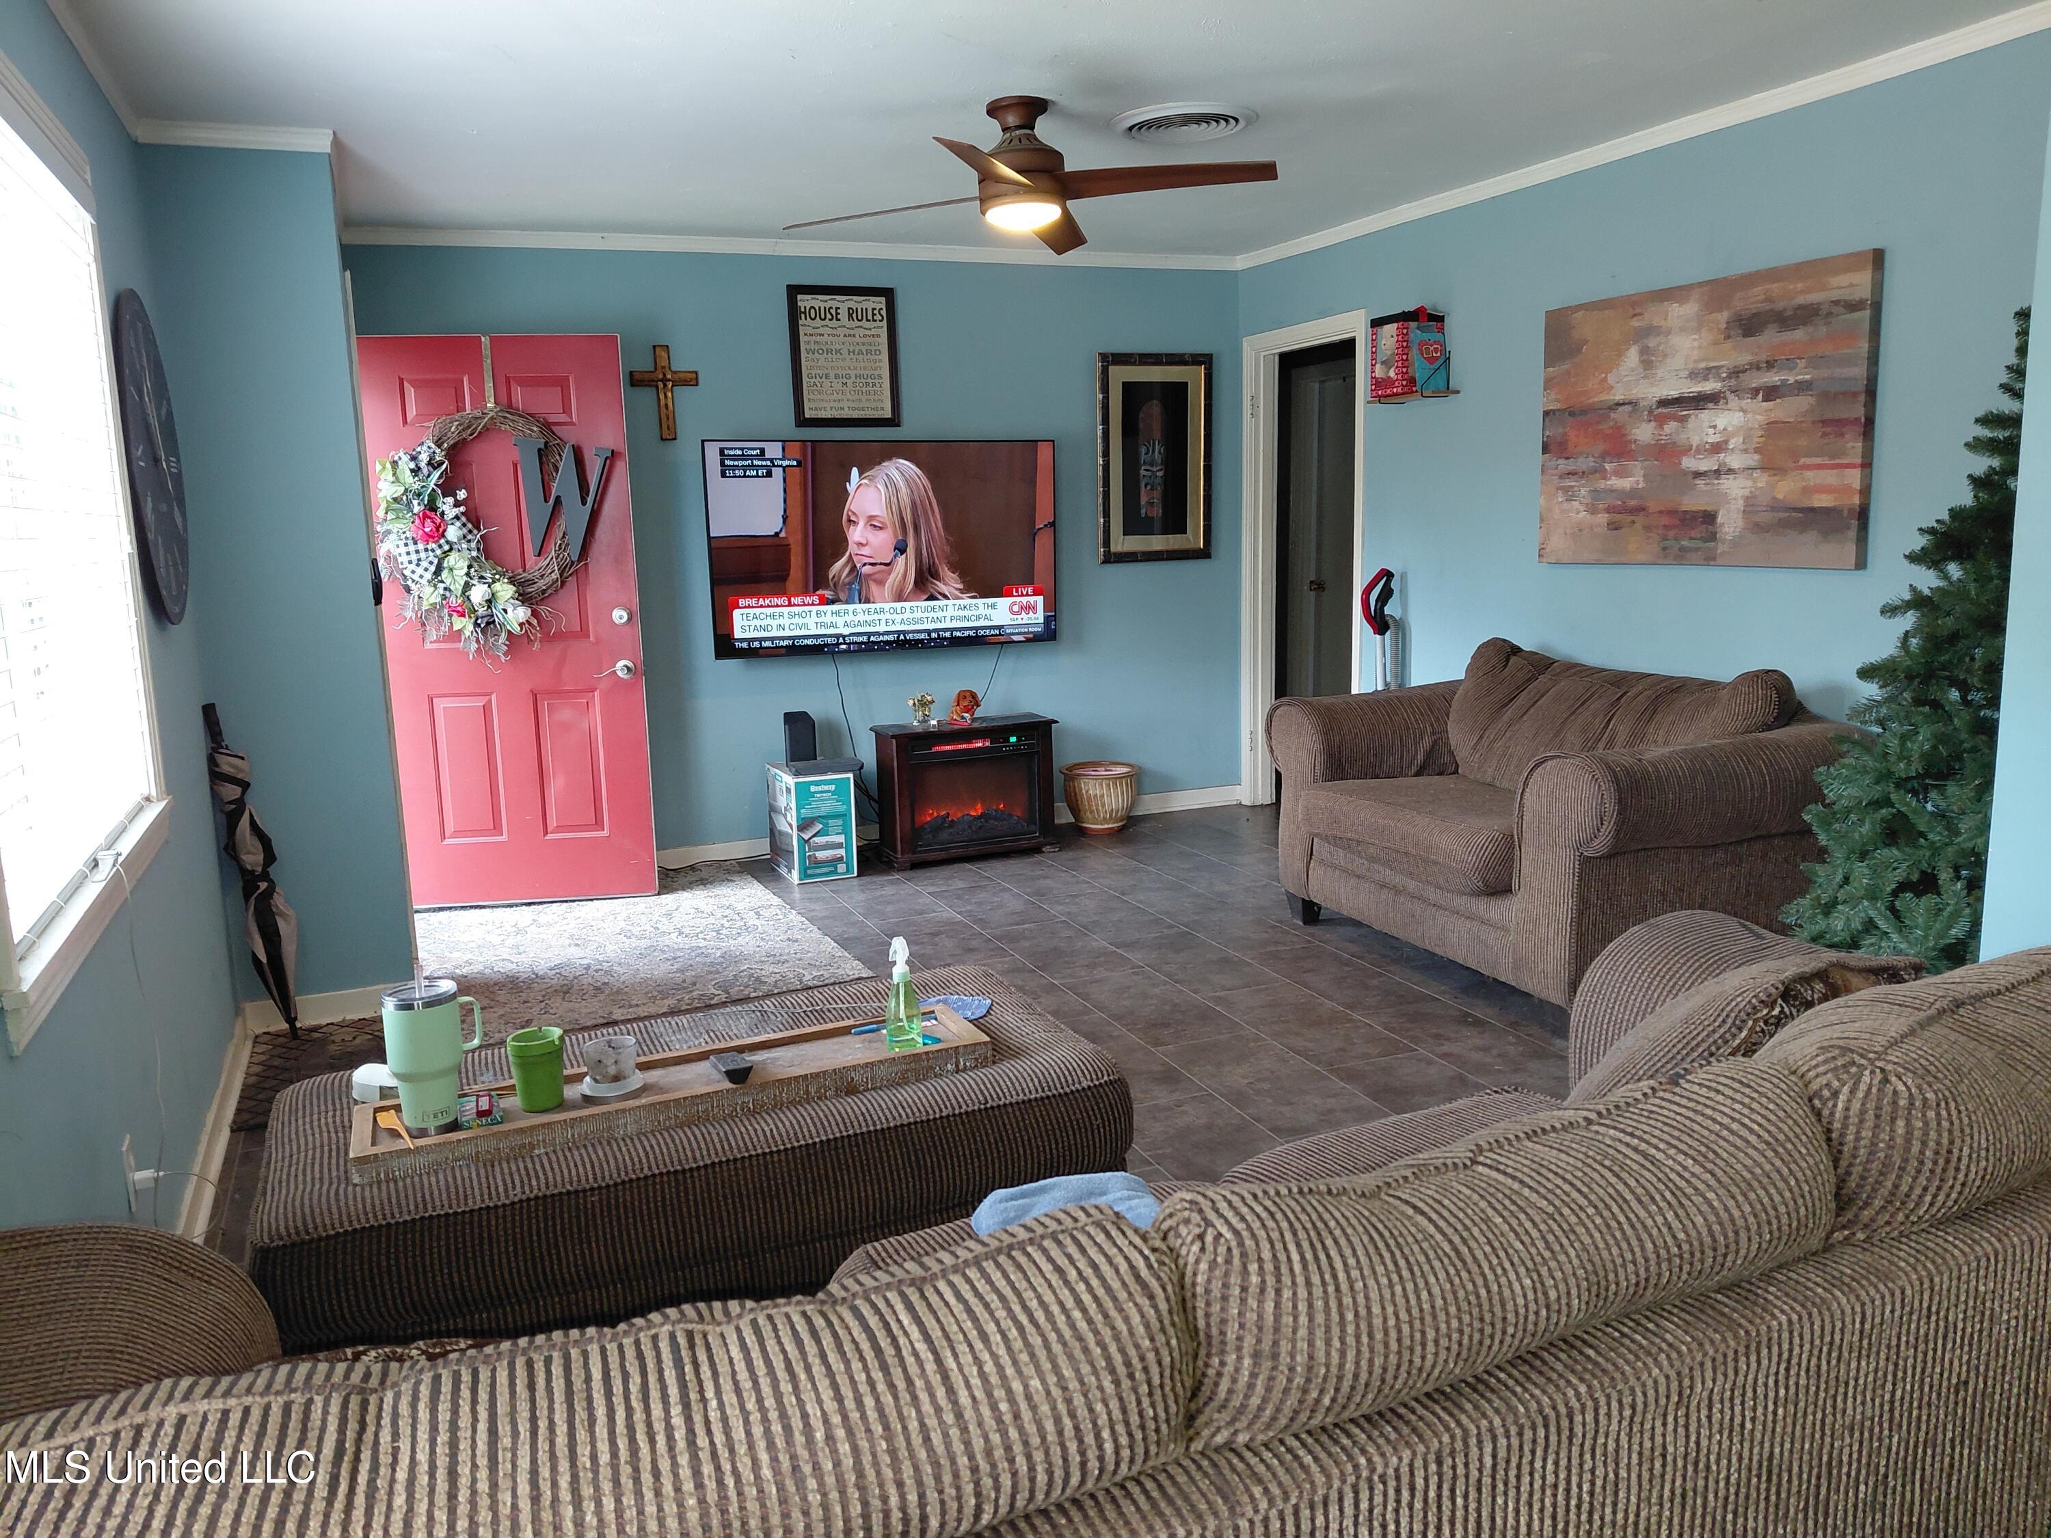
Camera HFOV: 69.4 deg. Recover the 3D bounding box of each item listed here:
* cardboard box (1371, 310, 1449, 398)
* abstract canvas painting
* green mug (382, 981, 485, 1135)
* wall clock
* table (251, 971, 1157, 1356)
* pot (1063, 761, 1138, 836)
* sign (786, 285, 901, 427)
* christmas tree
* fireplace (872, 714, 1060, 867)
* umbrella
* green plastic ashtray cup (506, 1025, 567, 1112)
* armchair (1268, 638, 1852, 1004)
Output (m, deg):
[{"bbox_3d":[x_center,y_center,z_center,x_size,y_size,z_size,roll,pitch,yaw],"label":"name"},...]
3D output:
[{"bbox_3d":[1.410,-1.518,5.457,0.155,0.300,0.225,-6,11,-23],"label":"cardboard box"},{"bbox_3d":[1.943,-1.002,4.343,0.040,0.810,1.180,-6,10,-22],"label":"abstract canvas painting"},{"bbox_3d":[-0.887,0.434,2.238,0.110,0.219,0.150,5,12,34],"label":"green mug"},{"bbox_3d":[-1.997,-0.704,3.384,0.040,0.750,0.750,-6,10,-22],"label":"wall clock"},{"bbox_3d":[-0.553,0.726,2.573,1.330,0.460,0.680,-6,10,-22],"label":"table"},{"bbox_3d":[0.338,0.127,6.442,0.345,0.287,0.345,-2,10,0],"label":"pot"},{"bbox_3d":[-0.724,-1.648,5.938,0.438,0.545,0.025,-6,10,-22],"label":"sign"},{"bbox_3d":[2.011,-0.086,3.030,0.920,1.760,0.920,-6,10,-22],"label":"christmas tree"},{"bbox_3d":[-0.238,0.089,6.048,0.716,0.536,0.269,-6,11,-24],"label":"fireplace"},{"bbox_3d":[-2.063,0.289,3.999,0.130,0.960,0.110,-13,13,-21],"label":"umbrella"},{"bbox_3d":[-0.756,0.469,2.301,0.085,0.111,0.085,-6,10,-22],"label":"green plastic ashtray cup"},{"bbox_3d":[1.523,0.103,4.464,0.960,0.940,1.520,-6,11,-23],"label":"armchair"}]

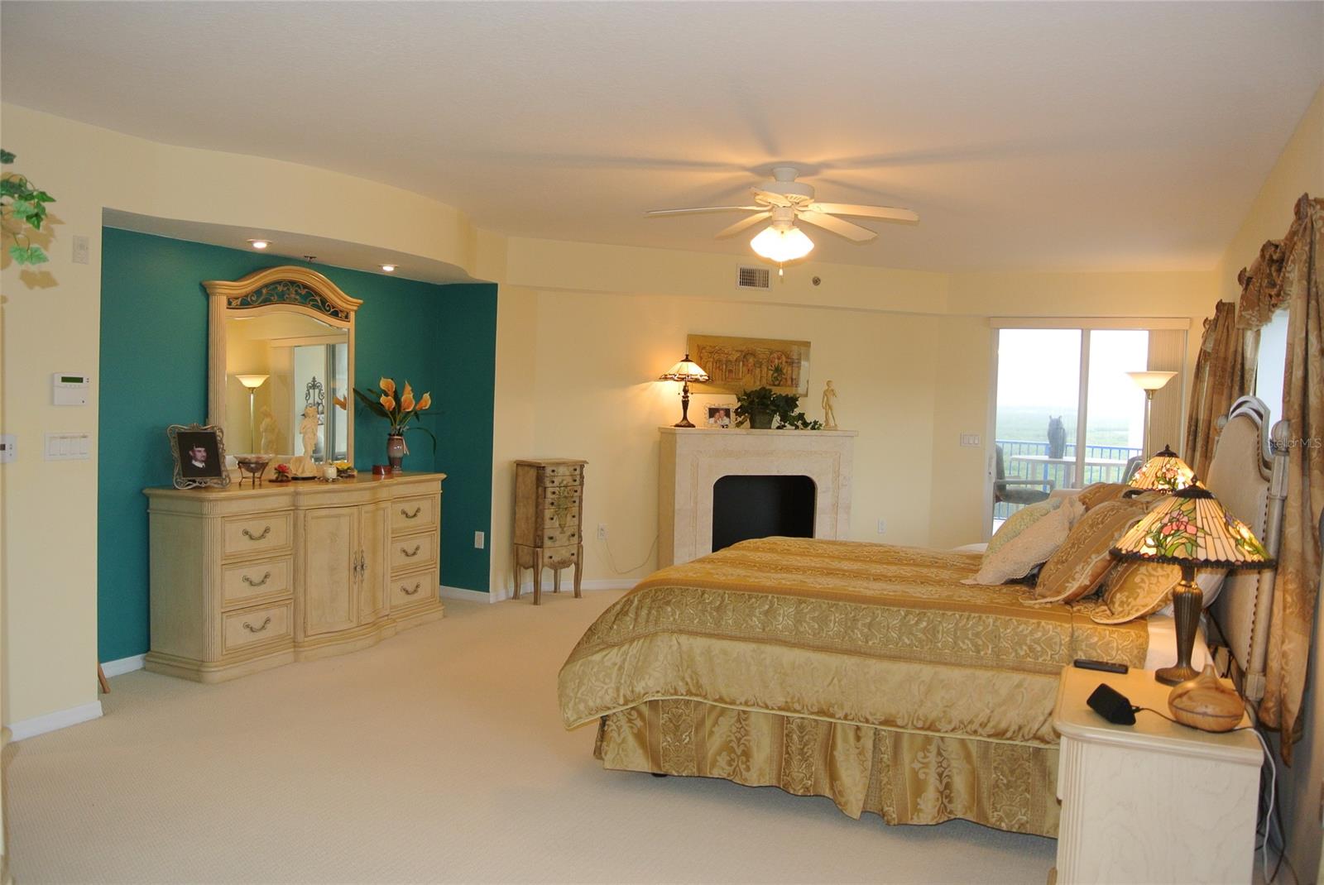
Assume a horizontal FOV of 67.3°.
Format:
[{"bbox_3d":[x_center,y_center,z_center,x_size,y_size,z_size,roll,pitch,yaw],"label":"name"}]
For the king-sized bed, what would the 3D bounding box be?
[{"bbox_3d":[1.206,0.548,4.396,2.480,1.580,2.140,3,3,25],"label":"king-sized bed"}]

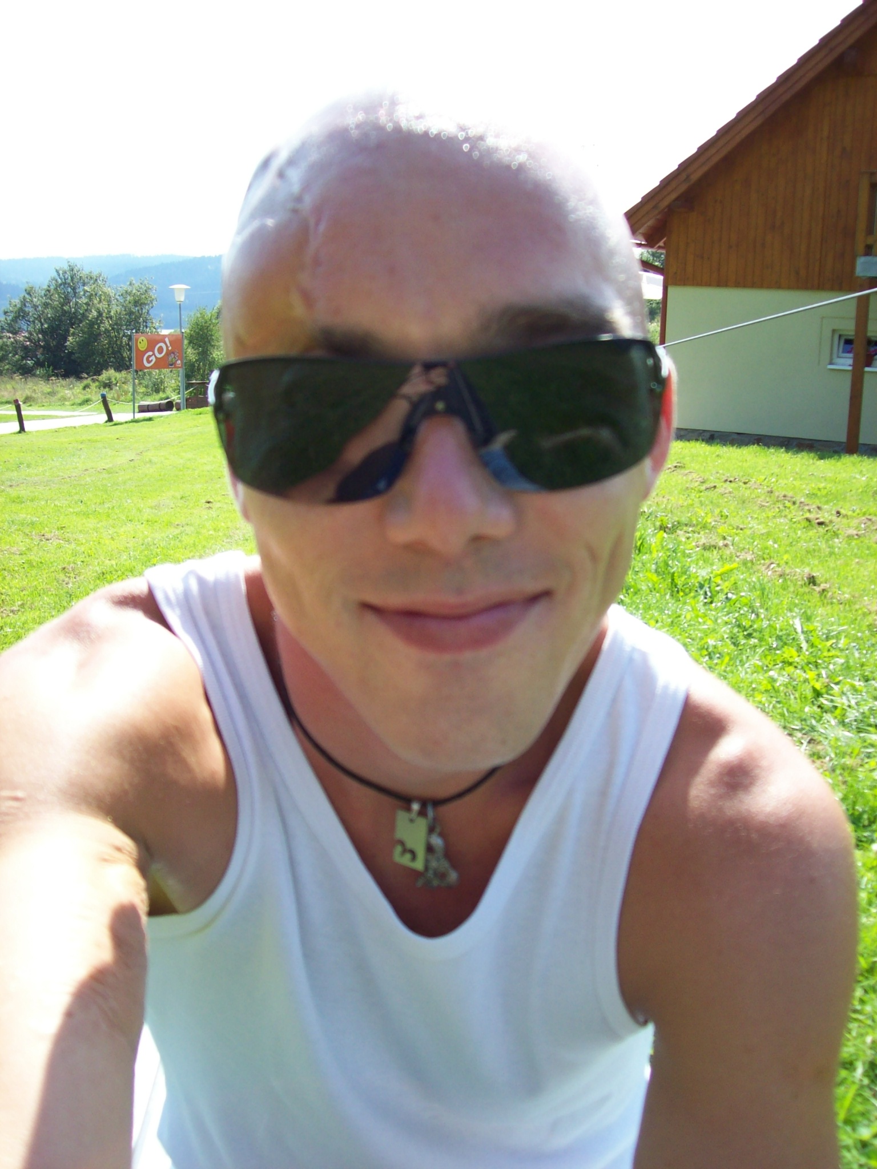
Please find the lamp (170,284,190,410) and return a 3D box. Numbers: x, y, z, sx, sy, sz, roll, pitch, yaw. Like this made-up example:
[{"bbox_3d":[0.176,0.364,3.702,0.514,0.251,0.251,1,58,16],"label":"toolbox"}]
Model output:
[{"bbox_3d":[-7.633,-7.007,36.118,0.612,3.676,0.612,1,12,0],"label":"lamp"}]

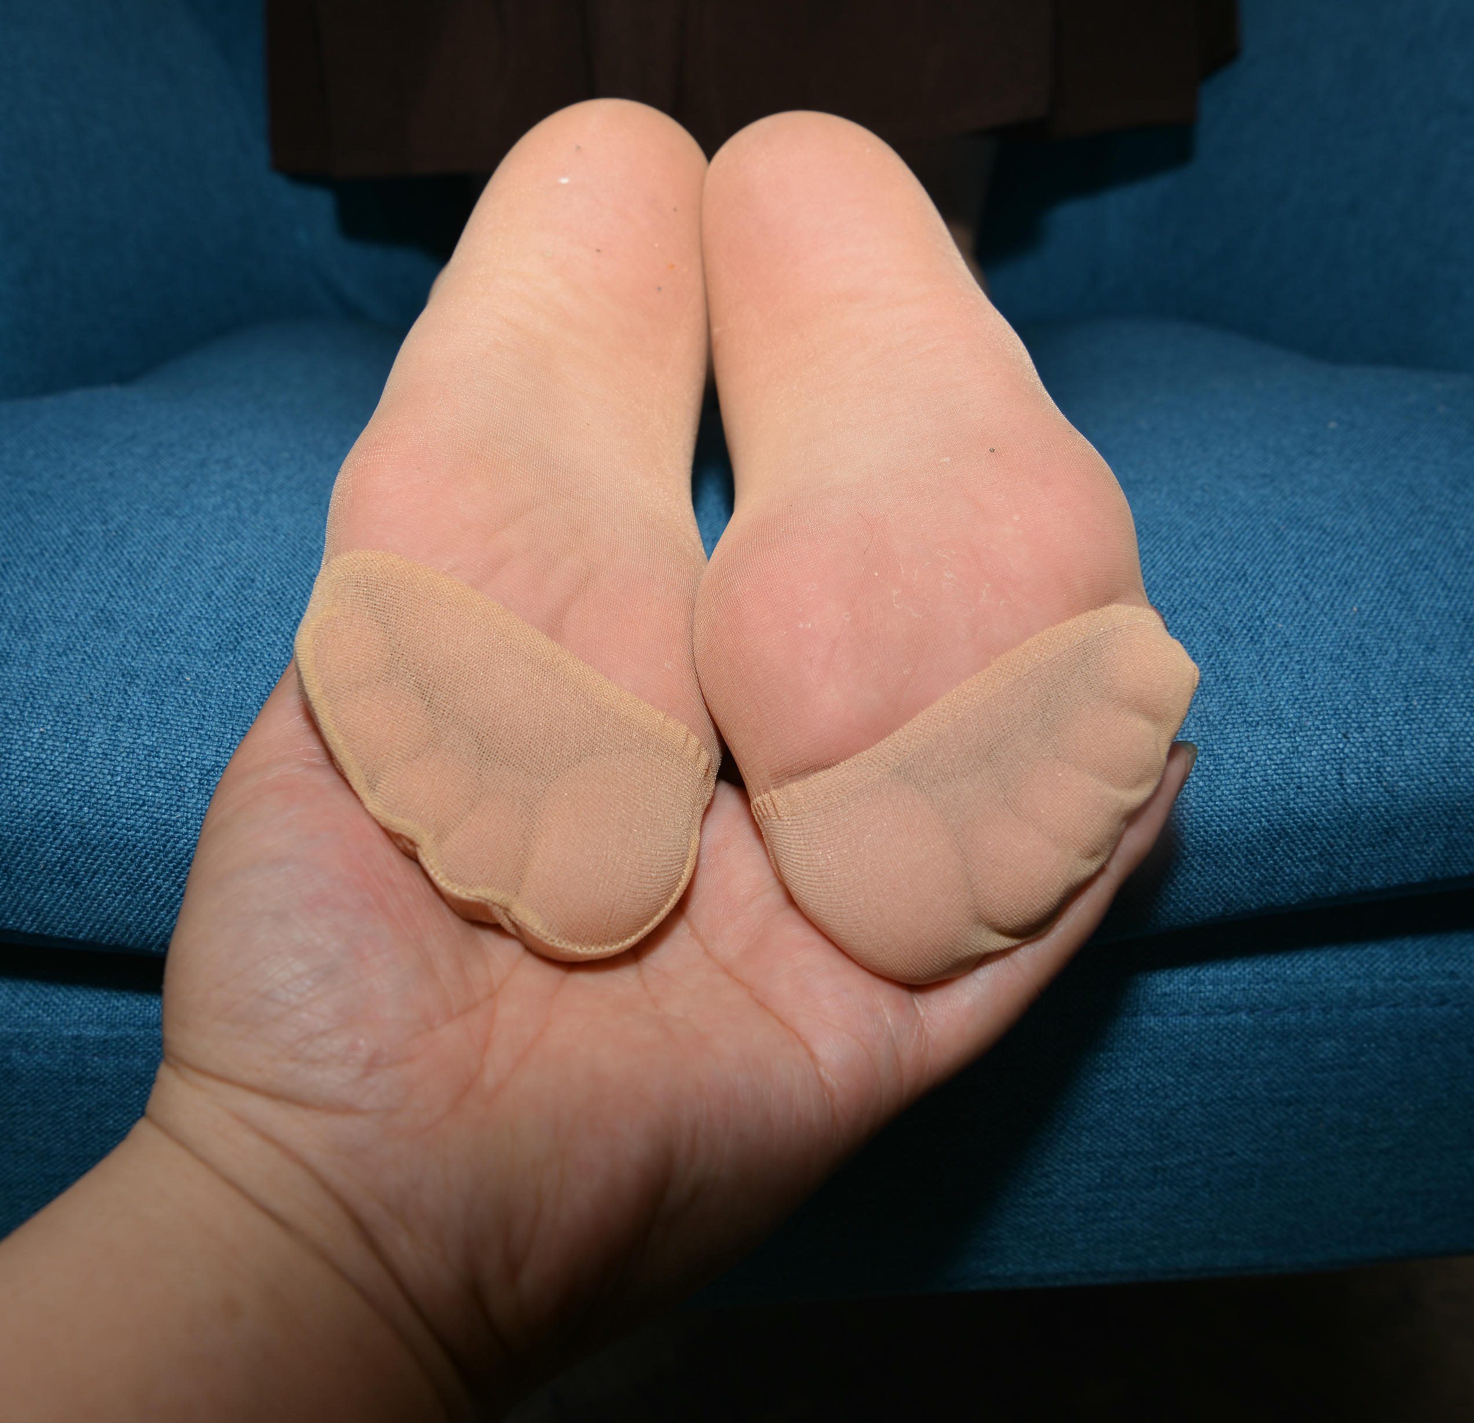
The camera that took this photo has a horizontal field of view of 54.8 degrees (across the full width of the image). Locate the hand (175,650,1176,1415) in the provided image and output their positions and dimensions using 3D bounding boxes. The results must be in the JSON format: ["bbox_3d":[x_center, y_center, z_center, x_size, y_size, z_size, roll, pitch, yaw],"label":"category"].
[{"bbox_3d":[-0.003,0.033,0.257,0.175,0.055,0.115,-27,65,-20],"label":"hand"}]

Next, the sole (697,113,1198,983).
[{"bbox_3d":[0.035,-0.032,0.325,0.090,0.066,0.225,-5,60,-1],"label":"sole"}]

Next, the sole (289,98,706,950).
[{"bbox_3d":[-0.043,-0.034,0.333,0.090,0.066,0.225,5,60,-5],"label":"sole"}]

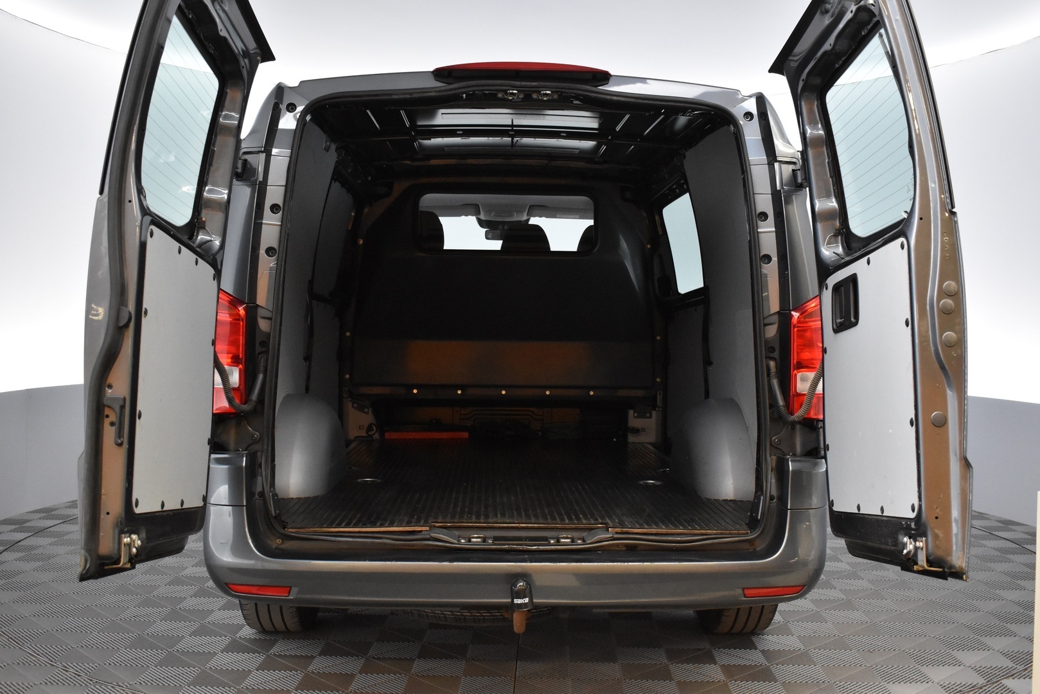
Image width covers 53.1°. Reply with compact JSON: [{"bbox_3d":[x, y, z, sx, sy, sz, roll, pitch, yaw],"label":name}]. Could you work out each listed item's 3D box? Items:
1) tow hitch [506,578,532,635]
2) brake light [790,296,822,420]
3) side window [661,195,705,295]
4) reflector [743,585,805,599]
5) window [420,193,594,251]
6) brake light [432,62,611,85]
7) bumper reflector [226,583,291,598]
[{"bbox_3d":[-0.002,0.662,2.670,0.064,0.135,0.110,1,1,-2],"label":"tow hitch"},{"bbox_3d":[0.834,0.027,2.985,0.150,0.375,0.160,1,1,-10],"label":"brake light"},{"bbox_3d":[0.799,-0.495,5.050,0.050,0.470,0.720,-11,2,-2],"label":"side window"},{"bbox_3d":[0.685,0.663,2.810,0.172,0.034,0.035,0,1,-18],"label":"reflector"},{"bbox_3d":[-0.070,-0.608,5.100,0.870,0.290,0.040,1,1,-2],"label":"window"},{"bbox_3d":[0.005,-0.798,3.030,0.515,0.058,0.085,1,1,-2],"label":"brake light"},{"bbox_3d":[-0.696,0.649,2.770,0.176,0.034,0.035,1,1,14],"label":"bumper reflector"}]

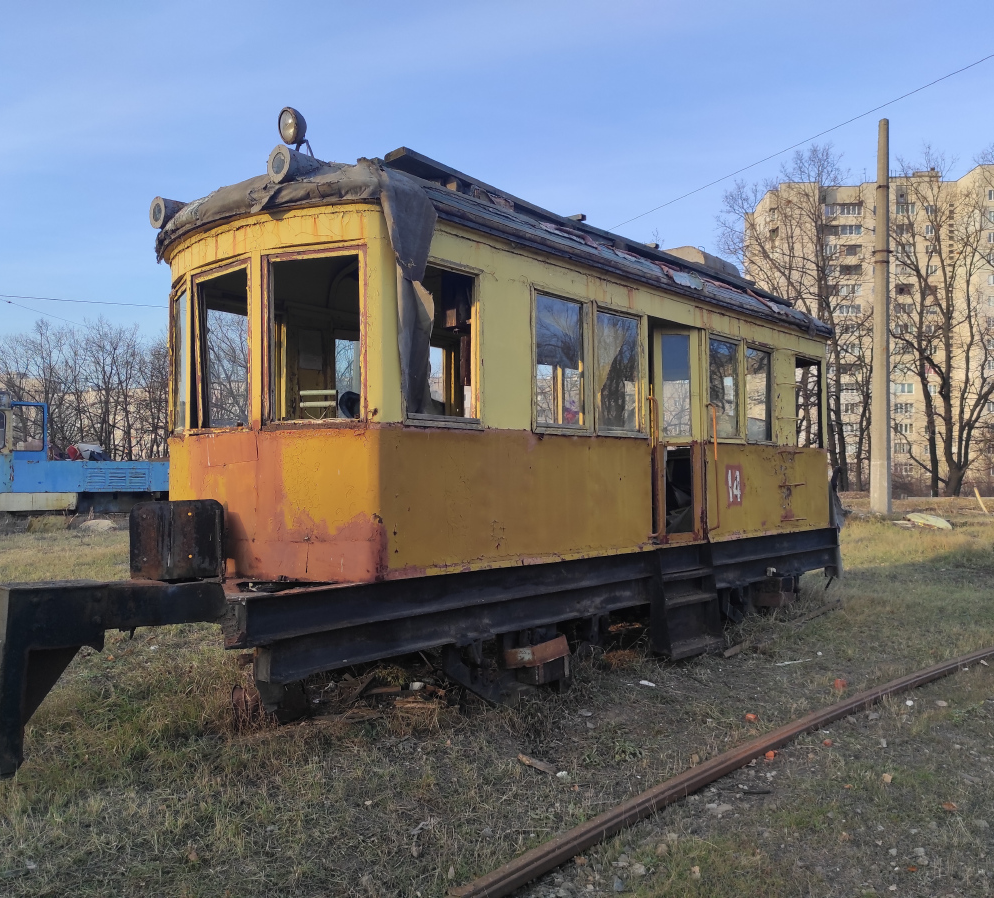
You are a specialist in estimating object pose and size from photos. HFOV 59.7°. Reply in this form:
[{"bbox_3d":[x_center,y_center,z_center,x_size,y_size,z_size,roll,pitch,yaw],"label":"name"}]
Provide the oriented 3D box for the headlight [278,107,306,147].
[{"bbox_3d":[-1.477,-2.328,6.250,0.265,0.270,0.180,0,11,42],"label":"headlight"}]

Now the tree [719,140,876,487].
[{"bbox_3d":[14.871,-6.529,43.000,7.600,17.180,7.000,1,-1,0],"label":"tree"}]

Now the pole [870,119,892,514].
[{"bbox_3d":[9.803,-3.366,22.000,0.510,10.030,0.510,1,-1,0],"label":"pole"}]

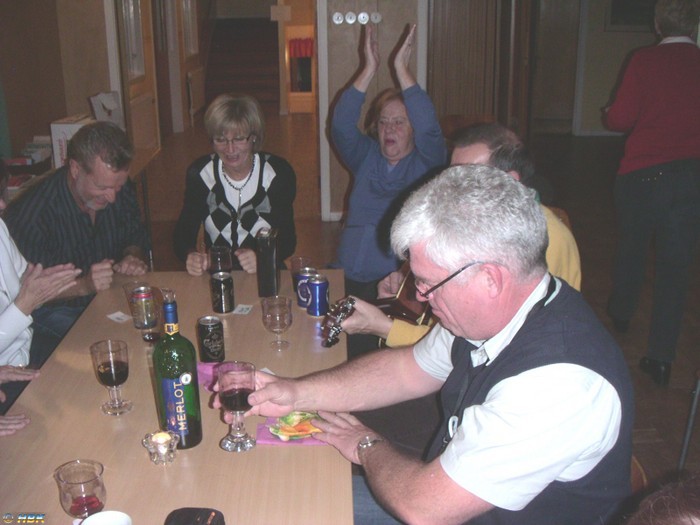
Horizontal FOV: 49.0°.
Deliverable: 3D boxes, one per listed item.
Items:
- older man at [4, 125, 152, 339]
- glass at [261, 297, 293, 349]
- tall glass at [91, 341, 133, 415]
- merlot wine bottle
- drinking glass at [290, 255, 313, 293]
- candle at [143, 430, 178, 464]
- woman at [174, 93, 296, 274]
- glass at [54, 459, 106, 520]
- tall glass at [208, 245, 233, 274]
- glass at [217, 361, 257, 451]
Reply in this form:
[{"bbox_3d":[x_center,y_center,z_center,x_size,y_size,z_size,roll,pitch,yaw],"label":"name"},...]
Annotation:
[{"bbox_3d":[-0.859,0.167,2.602,0.680,1.285,0.540,15,24,39],"label":"older man"},{"bbox_3d":[-0.192,0.168,2.069,0.081,0.130,0.081,-1,18,0],"label":"glass"},{"bbox_3d":[-0.537,0.264,1.747,0.081,0.154,0.081,-1,18,0],"label":"tall glass"},{"bbox_3d":[-0.362,0.220,1.604,0.086,0.335,0.086,0,18,0],"label":"merlot wine bottle"},{"bbox_3d":[-0.153,0.045,2.494,0.070,0.120,0.070,0,18,0],"label":"drinking glass"},{"bbox_3d":[-0.386,0.382,1.575,0.073,0.045,0.073,0,18,0],"label":"candle"},{"bbox_3d":[-0.385,0.062,2.843,0.460,1.325,0.660,-1,18,-3],"label":"woman"},{"bbox_3d":[-0.454,0.415,1.311,0.077,0.133,0.077,-1,18,0],"label":"glass"},{"bbox_3d":[-0.425,0.014,2.546,0.075,0.132,0.075,-1,18,0],"label":"tall glass"},{"bbox_3d":[-0.234,0.301,1.605,0.079,0.166,0.079,-1,18,0],"label":"glass"}]

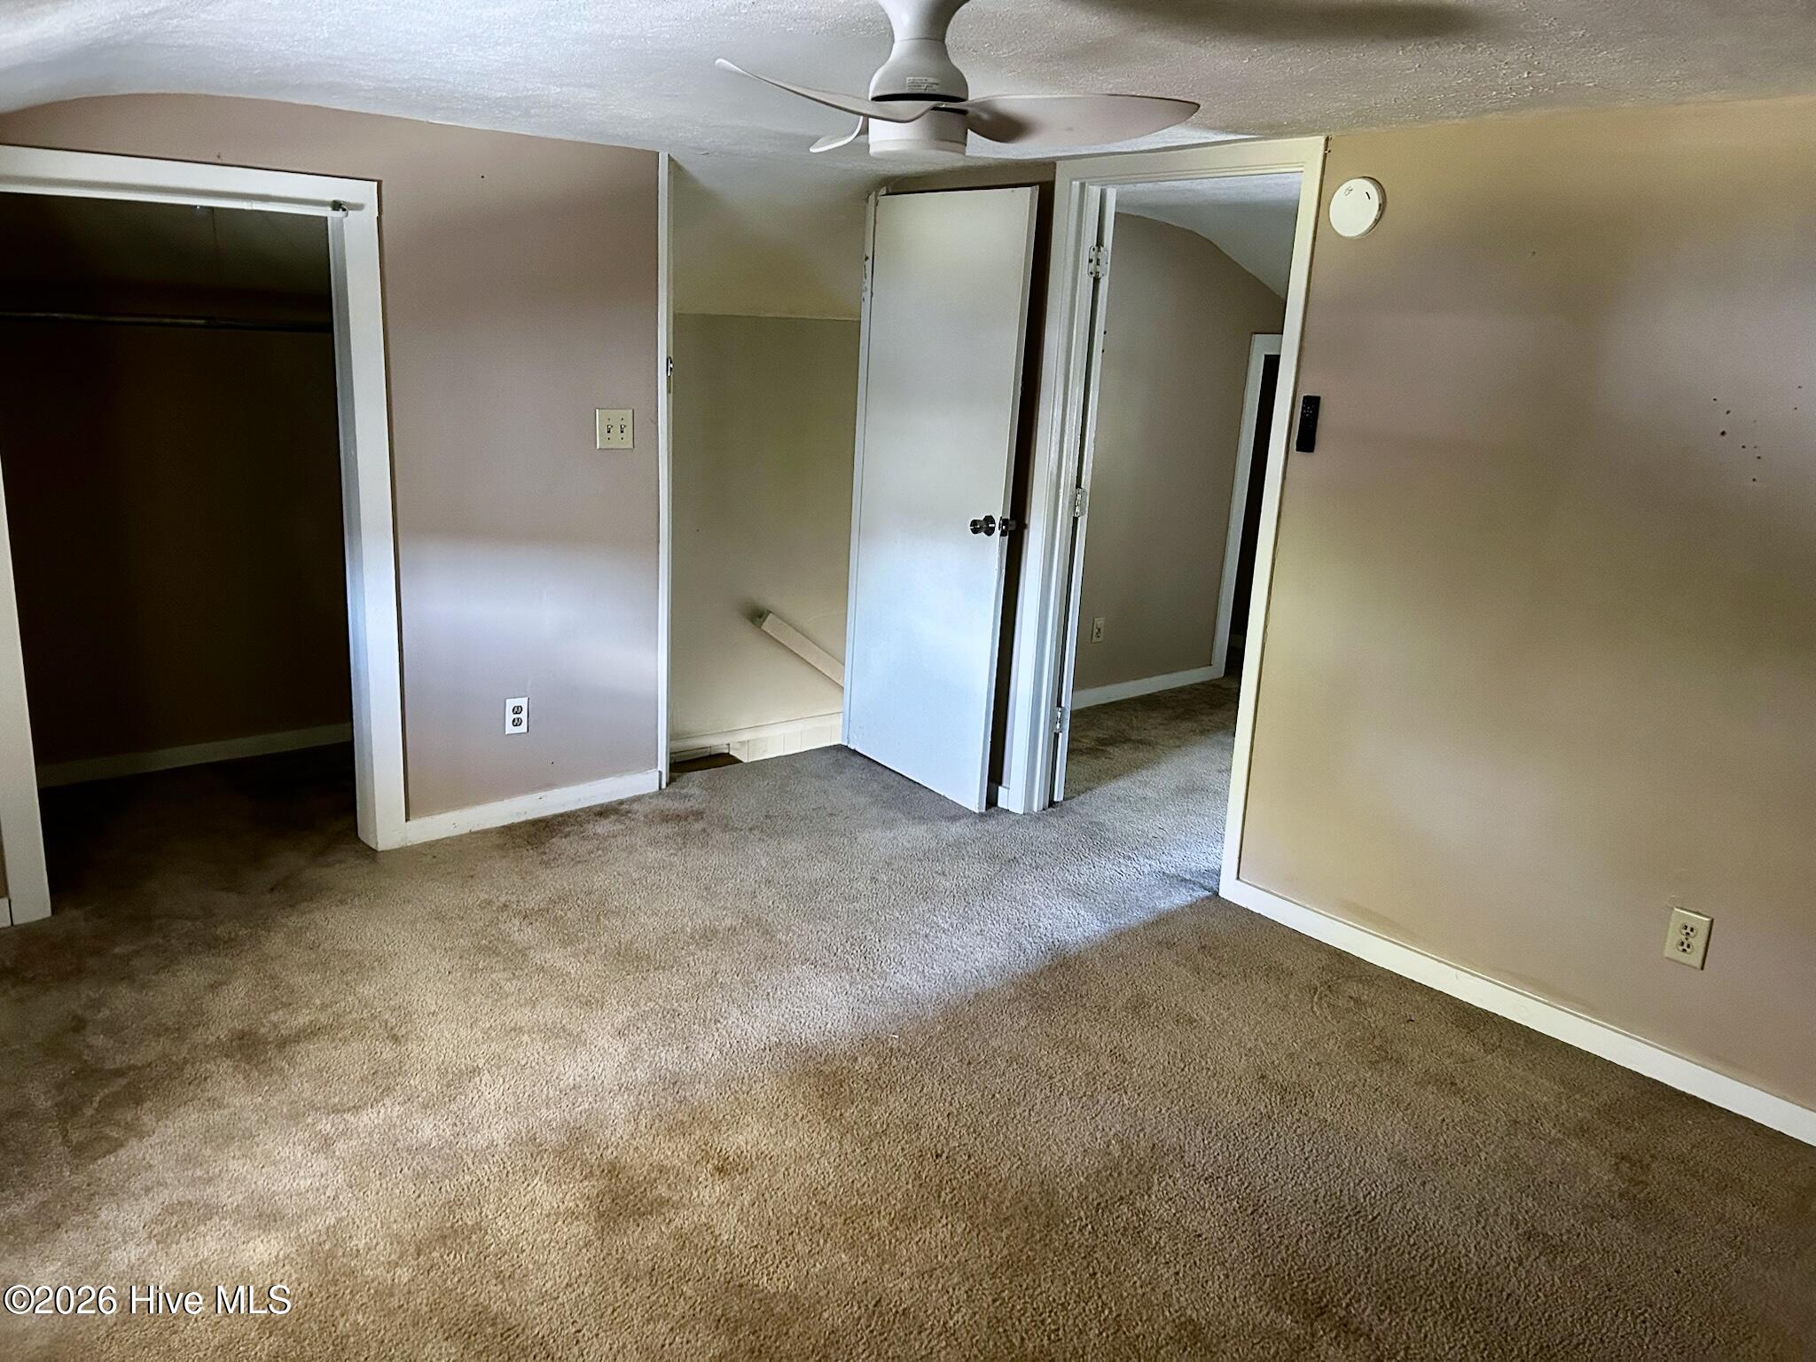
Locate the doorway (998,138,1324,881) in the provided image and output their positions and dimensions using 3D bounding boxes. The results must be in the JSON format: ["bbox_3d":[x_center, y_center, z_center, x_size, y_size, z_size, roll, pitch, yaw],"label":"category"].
[{"bbox_3d":[0.715,-0.458,3.937,0.140,2.006,0.920,-9,19,-39],"label":"doorway"}]

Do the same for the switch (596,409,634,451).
[{"bbox_3d":[-0.866,-0.747,4.048,0.116,0.115,0.012,-9,19,-39],"label":"switch"}]

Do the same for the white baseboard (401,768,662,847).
[{"bbox_3d":[-1.125,0.379,4.163,0.835,0.084,0.016,-9,19,-39],"label":"white baseboard"}]

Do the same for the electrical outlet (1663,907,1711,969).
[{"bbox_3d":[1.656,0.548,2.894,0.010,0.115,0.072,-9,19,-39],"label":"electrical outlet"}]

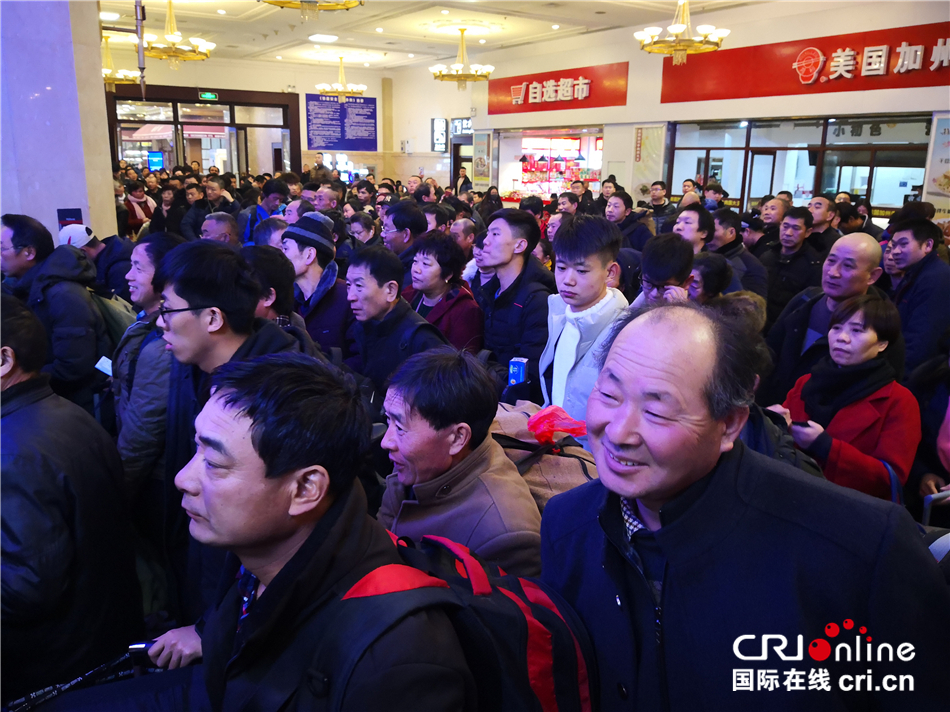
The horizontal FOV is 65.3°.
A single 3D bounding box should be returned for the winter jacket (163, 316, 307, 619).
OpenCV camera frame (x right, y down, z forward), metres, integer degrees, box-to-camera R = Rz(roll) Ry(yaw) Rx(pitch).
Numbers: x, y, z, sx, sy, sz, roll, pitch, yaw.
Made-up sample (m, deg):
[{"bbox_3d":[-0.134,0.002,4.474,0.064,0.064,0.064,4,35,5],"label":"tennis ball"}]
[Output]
[{"bbox_3d":[-0.507,0.330,1.778,0.340,0.830,0.500,-13,20,-41],"label":"winter jacket"}]

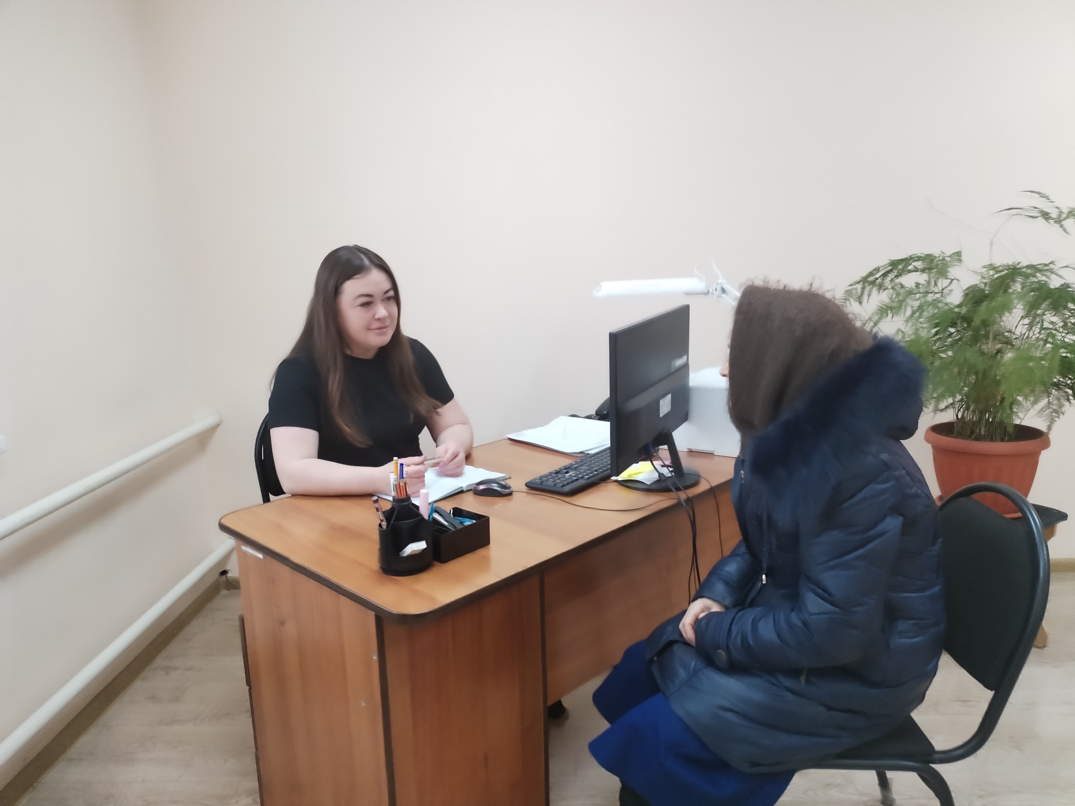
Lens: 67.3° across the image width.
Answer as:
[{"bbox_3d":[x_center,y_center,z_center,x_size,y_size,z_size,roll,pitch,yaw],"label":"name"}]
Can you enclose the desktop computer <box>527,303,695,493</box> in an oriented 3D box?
[{"bbox_3d":[0.206,-0.011,1.941,0.369,0.389,0.520,4,13,26],"label":"desktop computer"}]

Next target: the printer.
[{"bbox_3d":[0.518,0.003,2.294,0.290,0.200,0.370,5,14,30],"label":"printer"}]

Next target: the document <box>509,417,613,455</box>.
[{"bbox_3d":[0.080,0.097,2.349,0.290,0.020,0.310,10,17,44],"label":"document"}]

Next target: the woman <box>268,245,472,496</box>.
[{"bbox_3d":[-0.384,0.244,2.185,0.550,1.310,0.700,-11,15,-37],"label":"woman"}]

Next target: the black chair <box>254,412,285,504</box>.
[{"bbox_3d":[-0.473,0.460,2.383,0.530,0.820,0.570,-10,14,-34],"label":"black chair"}]

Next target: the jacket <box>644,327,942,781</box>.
[{"bbox_3d":[0.476,0.237,1.503,0.540,0.710,0.520,0,12,6],"label":"jacket"}]

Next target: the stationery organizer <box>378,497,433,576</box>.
[{"bbox_3d":[-0.243,0.233,1.463,0.102,0.130,0.102,-5,12,-14],"label":"stationery organizer"}]

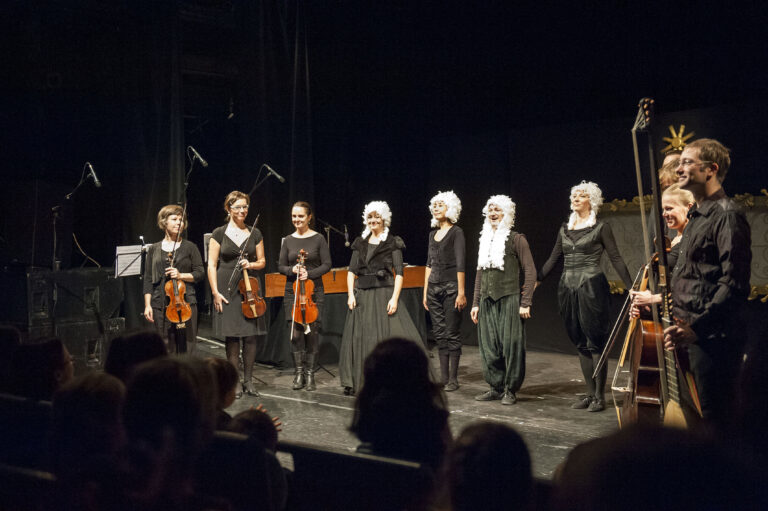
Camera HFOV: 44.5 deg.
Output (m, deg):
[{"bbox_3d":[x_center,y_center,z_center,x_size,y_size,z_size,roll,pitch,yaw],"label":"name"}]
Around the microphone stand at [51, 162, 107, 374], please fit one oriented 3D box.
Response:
[{"bbox_3d":[-2.941,0.149,9.000,0.550,2.083,0.500,0,1,20],"label":"microphone stand"}]

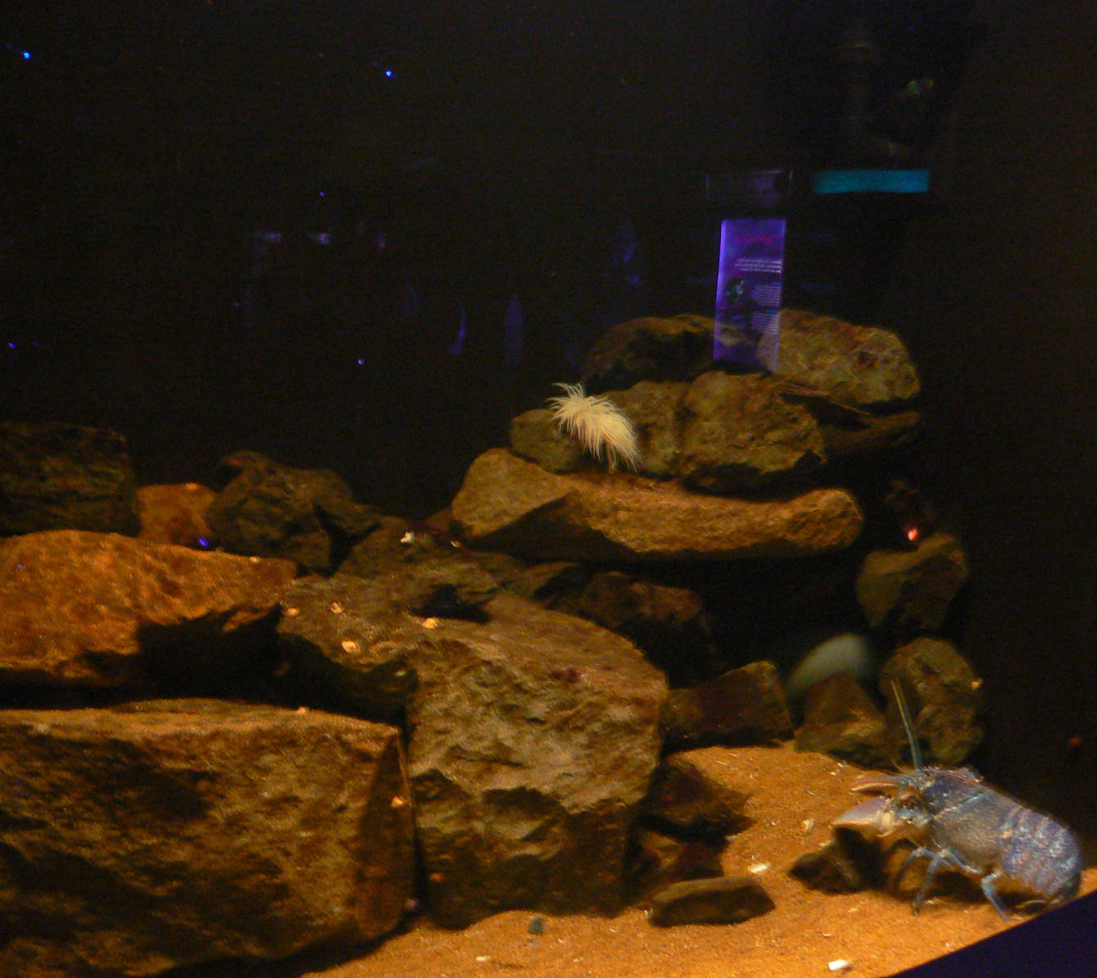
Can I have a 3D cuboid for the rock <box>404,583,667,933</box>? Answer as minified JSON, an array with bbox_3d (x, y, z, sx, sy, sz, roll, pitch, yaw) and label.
[{"bbox_3d":[-0.015,0.326,1.700,0.300,0.330,0.280,1,12,0],"label":"rock"}]

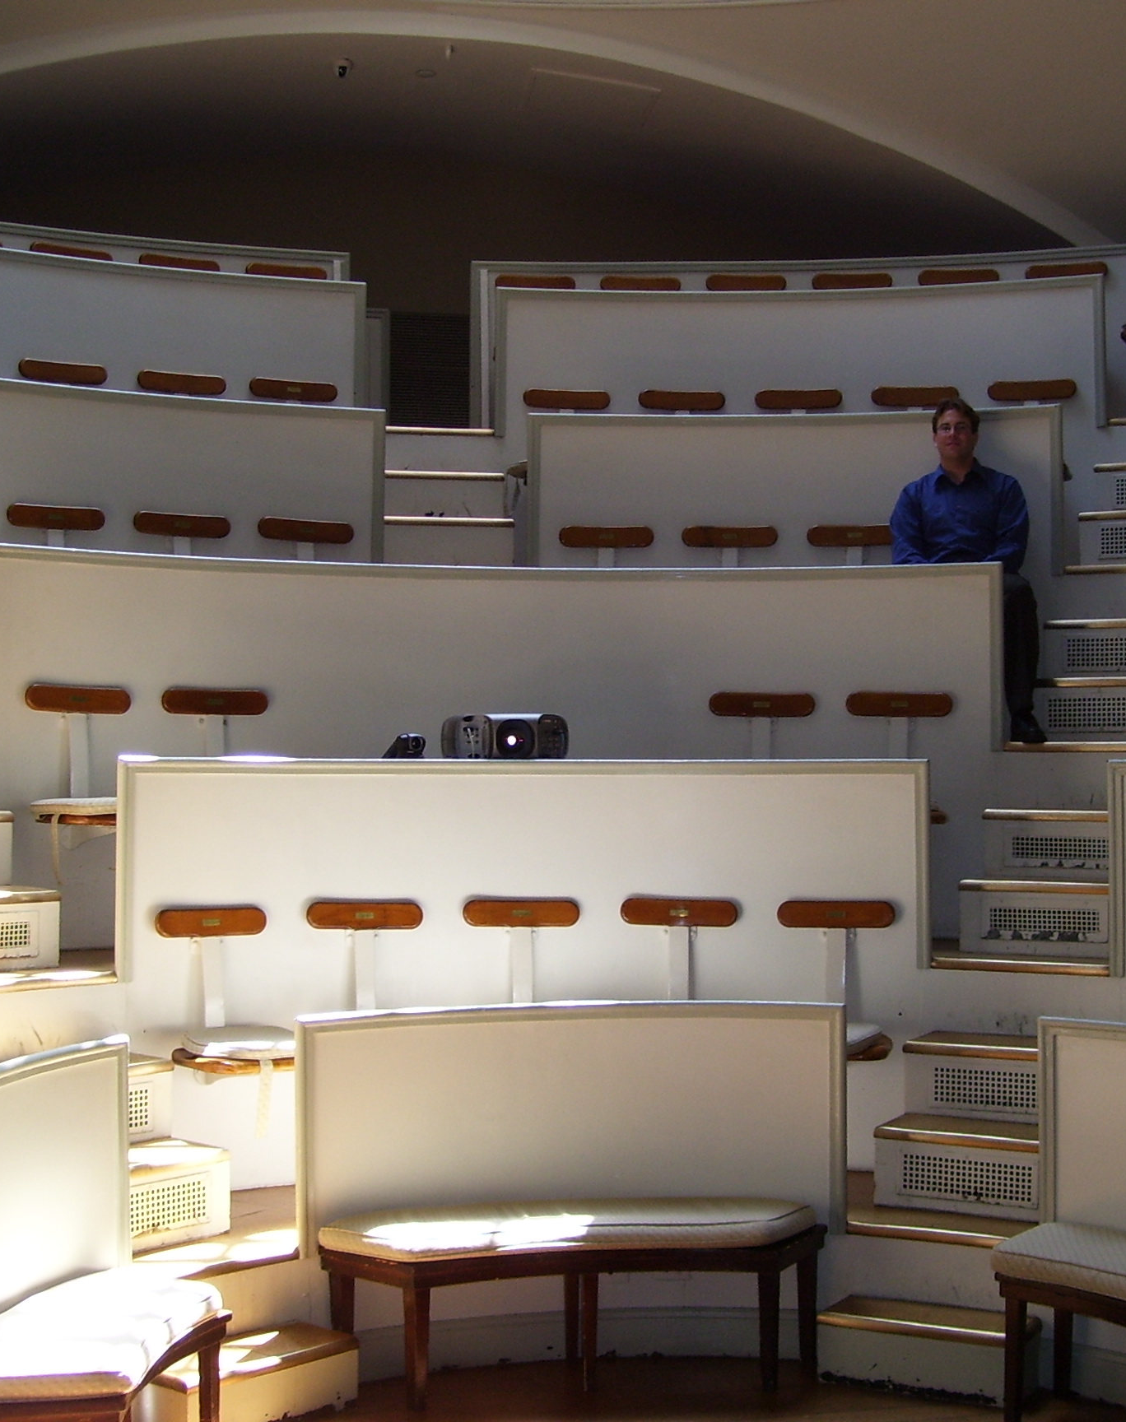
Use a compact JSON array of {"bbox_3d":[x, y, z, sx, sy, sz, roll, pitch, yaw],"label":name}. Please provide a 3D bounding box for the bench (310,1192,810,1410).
[{"bbox_3d":[0.062,1.597,5.371,1.434,0.470,0.444,1,-2,-10],"label":"bench"}]

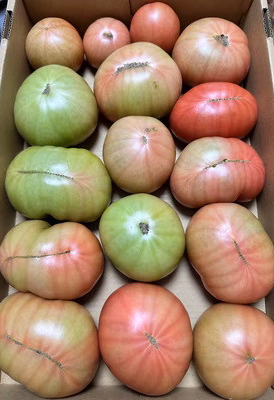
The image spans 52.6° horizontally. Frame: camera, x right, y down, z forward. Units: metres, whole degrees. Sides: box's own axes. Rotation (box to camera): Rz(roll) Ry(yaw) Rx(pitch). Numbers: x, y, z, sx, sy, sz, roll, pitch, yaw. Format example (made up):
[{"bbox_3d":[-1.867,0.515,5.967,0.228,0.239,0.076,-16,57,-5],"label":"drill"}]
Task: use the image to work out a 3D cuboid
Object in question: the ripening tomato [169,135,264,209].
[{"bbox_3d":[0.091,-0.031,0.319,0.110,0.071,0.083,-6,76,-2],"label":"ripening tomato"}]

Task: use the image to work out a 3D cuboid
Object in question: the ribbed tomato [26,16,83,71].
[{"bbox_3d":[-0.104,-0.197,0.355,0.072,0.058,0.068,0,76,1],"label":"ribbed tomato"}]

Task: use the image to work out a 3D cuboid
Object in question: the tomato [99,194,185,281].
[{"bbox_3d":[0.006,0.038,0.302,0.088,0.069,0.097,-36,78,-8],"label":"tomato"}]

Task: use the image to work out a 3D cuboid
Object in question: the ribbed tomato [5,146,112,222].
[{"bbox_3d":[-0.087,-0.019,0.313,0.122,0.076,0.085,12,76,3],"label":"ribbed tomato"}]

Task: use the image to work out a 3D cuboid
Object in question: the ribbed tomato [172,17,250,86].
[{"bbox_3d":[0.092,-0.182,0.344,0.095,0.064,0.087,0,76,1],"label":"ribbed tomato"}]

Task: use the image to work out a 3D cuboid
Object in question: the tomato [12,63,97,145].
[{"bbox_3d":[-0.094,-0.111,0.327,0.097,0.071,0.099,0,76,1],"label":"tomato"}]

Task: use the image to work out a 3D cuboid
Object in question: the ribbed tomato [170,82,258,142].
[{"bbox_3d":[0.093,-0.106,0.341,0.107,0.066,0.073,-5,76,-1],"label":"ribbed tomato"}]

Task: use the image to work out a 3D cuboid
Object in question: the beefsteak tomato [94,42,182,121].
[{"bbox_3d":[0.001,-0.141,0.333,0.105,0.069,0.098,0,76,1],"label":"beefsteak tomato"}]

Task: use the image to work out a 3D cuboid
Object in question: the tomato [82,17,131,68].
[{"bbox_3d":[-0.039,-0.208,0.371,0.064,0.057,0.064,0,76,0],"label":"tomato"}]

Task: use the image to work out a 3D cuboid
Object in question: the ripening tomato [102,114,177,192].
[{"bbox_3d":[0.003,-0.051,0.310,0.080,0.071,0.087,0,76,1],"label":"ripening tomato"}]

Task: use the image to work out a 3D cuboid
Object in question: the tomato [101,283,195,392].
[{"bbox_3d":[0.009,0.134,0.277,0.088,0.072,0.103,-27,77,-7],"label":"tomato"}]

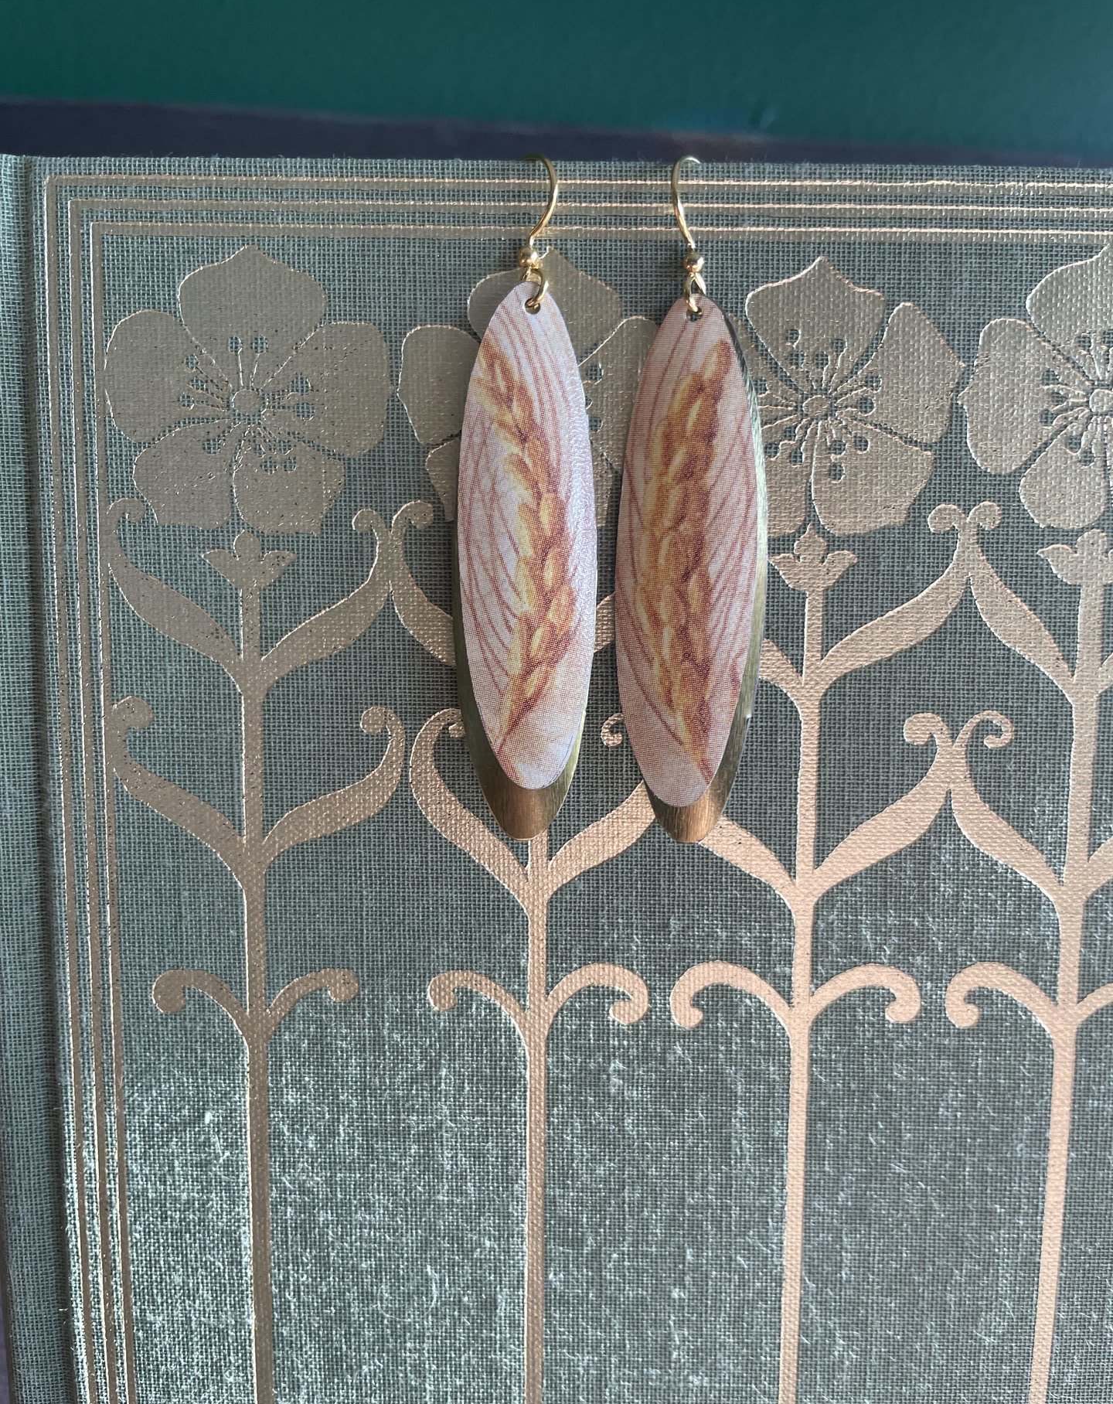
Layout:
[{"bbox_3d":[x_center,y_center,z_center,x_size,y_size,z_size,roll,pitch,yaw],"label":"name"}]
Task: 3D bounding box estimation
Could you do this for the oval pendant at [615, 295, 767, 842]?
[{"bbox_3d":[0.017,-0.015,0.138,0.019,0.067,0.004,2,8,8],"label":"oval pendant"}]

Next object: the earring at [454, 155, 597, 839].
[{"bbox_3d":[-0.004,-0.024,0.139,0.018,0.083,0.009,-1,8,-8],"label":"earring"}]

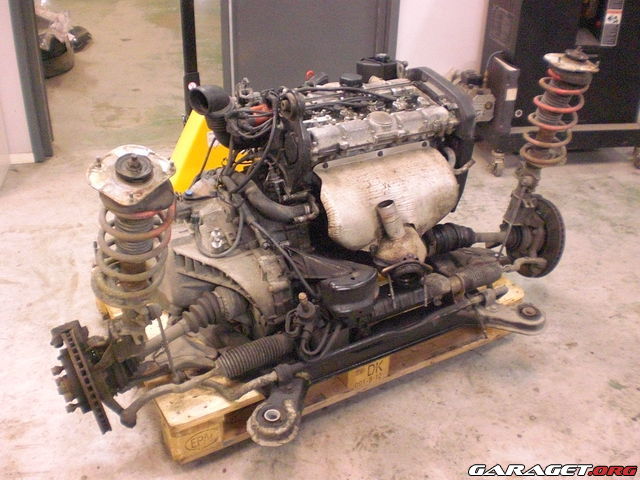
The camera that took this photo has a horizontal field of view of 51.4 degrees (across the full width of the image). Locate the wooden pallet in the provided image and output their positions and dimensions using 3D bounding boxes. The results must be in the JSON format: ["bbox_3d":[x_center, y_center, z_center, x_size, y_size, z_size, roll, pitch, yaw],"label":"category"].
[{"bbox_3d":[-0.058,0.210,2.243,1.200,0.144,0.800,-15,33,-27],"label":"wooden pallet"}]

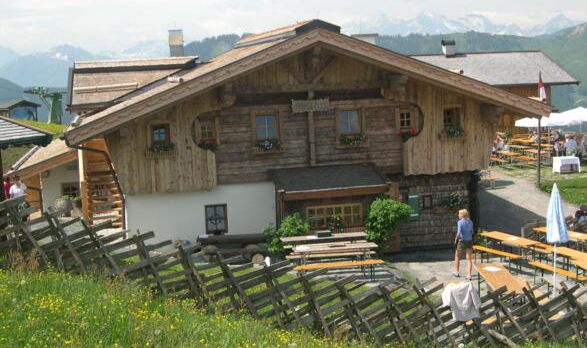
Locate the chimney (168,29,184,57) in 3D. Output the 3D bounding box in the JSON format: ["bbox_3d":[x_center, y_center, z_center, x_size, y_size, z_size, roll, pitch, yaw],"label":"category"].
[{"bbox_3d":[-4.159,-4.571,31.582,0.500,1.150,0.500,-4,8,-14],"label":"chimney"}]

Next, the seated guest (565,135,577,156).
[{"bbox_3d":[14.925,-1.428,47.500,0.550,1.280,0.700,-3,6,-10],"label":"seated guest"}]

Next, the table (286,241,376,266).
[{"bbox_3d":[1.072,2.243,22.238,2.200,0.770,0.550,-3,6,-13],"label":"table"}]

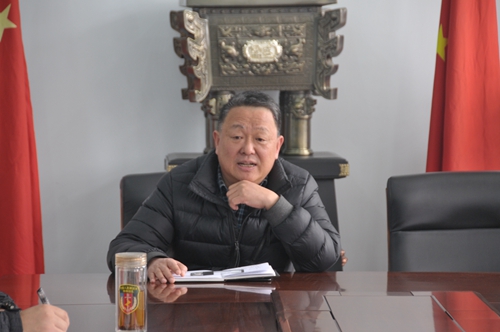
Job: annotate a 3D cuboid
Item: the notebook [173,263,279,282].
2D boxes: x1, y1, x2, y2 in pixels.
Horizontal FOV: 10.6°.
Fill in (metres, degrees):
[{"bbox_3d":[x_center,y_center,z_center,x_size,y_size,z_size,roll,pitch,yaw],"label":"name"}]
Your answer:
[{"bbox_3d":[-0.070,0.272,6.855,0.270,0.030,0.210,0,2,-6],"label":"notebook"}]

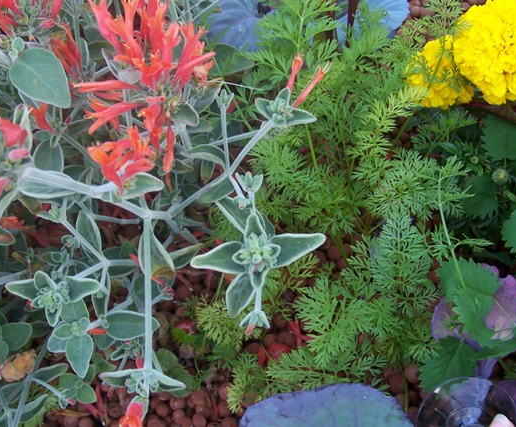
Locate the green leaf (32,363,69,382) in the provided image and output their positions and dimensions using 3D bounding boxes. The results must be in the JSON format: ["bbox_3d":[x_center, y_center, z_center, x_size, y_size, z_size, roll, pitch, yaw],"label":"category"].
[{"bbox_3d":[-0.187,0.143,0.546,0.033,0.009,0.018,-17,49,-7],"label":"green leaf"}]

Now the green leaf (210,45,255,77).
[{"bbox_3d":[-0.028,-0.145,0.580,0.051,0.010,0.031,3,59,-12],"label":"green leaf"}]

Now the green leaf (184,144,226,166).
[{"bbox_3d":[-0.046,-0.049,0.530,0.039,0.011,0.019,18,53,6],"label":"green leaf"}]

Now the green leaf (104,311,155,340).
[{"bbox_3d":[-0.113,0.099,0.545,0.049,0.010,0.028,2,72,0],"label":"green leaf"}]

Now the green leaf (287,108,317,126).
[{"bbox_3d":[0.034,-0.075,0.472,0.025,0.008,0.015,0,52,12],"label":"green leaf"}]

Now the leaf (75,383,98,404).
[{"bbox_3d":[-0.170,0.178,0.600,0.024,0.006,0.019,37,87,-5],"label":"leaf"}]

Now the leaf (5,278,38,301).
[{"bbox_3d":[-0.195,0.063,0.502,0.033,0.008,0.018,8,66,9],"label":"leaf"}]

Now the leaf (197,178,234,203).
[{"bbox_3d":[-0.038,-0.021,0.535,0.035,0.009,0.019,-35,93,-5],"label":"leaf"}]

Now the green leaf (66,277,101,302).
[{"bbox_3d":[-0.142,0.062,0.492,0.028,0.010,0.019,-4,70,-8],"label":"green leaf"}]

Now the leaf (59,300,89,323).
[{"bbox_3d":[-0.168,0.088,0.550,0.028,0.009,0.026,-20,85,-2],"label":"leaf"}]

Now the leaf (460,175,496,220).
[{"bbox_3d":[0.233,-0.016,0.640,0.045,0.010,0.047,-28,75,-8],"label":"leaf"}]

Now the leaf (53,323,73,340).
[{"bbox_3d":[-0.161,0.097,0.498,0.017,0.005,0.013,-3,69,-1],"label":"leaf"}]

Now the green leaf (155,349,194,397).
[{"bbox_3d":[-0.076,0.150,0.568,0.032,0.010,0.046,-28,97,-15],"label":"green leaf"}]

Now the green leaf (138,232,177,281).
[{"bbox_3d":[-0.095,0.041,0.570,0.035,0.012,0.050,-16,80,-9],"label":"green leaf"}]

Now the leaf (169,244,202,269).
[{"bbox_3d":[-0.068,0.038,0.557,0.038,0.010,0.018,-30,54,-8],"label":"leaf"}]

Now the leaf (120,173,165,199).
[{"bbox_3d":[-0.091,-0.022,0.471,0.036,0.011,0.021,-17,60,-17],"label":"leaf"}]

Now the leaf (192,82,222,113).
[{"bbox_3d":[-0.043,-0.099,0.514,0.036,0.010,0.023,-47,54,-9],"label":"leaf"}]

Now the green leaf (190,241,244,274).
[{"bbox_3d":[-0.030,0.033,0.453,0.041,0.009,0.022,-6,62,-7],"label":"green leaf"}]

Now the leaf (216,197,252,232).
[{"bbox_3d":[-0.020,0.004,0.487,0.023,0.009,0.042,-38,83,-2],"label":"leaf"}]

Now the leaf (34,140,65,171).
[{"bbox_3d":[-0.193,-0.052,0.560,0.029,0.008,0.032,6,78,1],"label":"leaf"}]

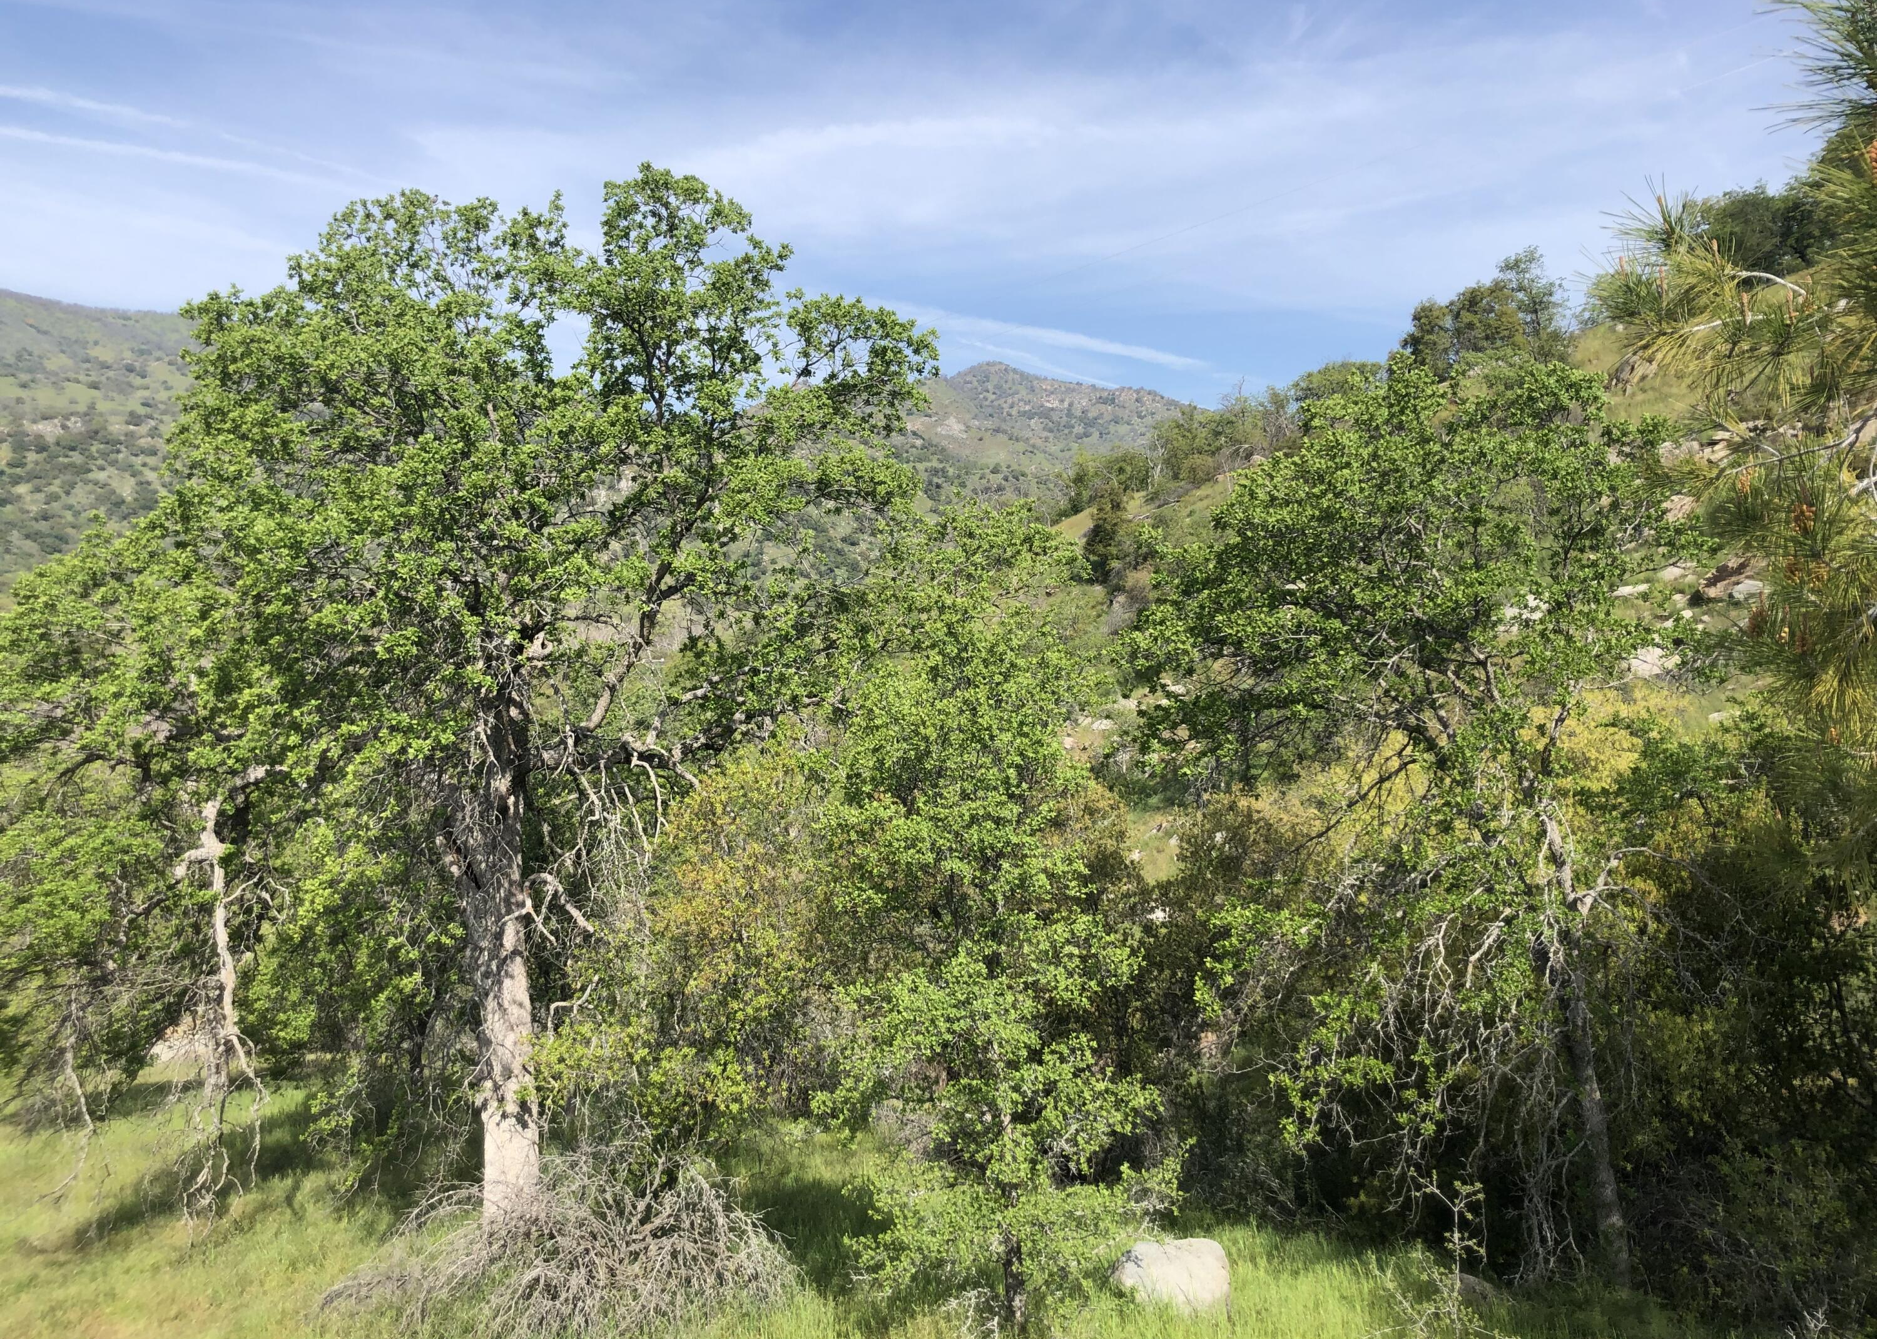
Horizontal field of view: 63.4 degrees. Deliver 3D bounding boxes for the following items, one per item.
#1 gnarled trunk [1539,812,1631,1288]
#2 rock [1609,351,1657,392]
[{"bbox_3d":[6.091,3.577,14.300,0.860,4.500,0.620,0,0,0],"label":"gnarled trunk"},{"bbox_3d":[26.067,-11.203,57.000,1.800,1.450,1.500,0,0,0],"label":"rock"}]

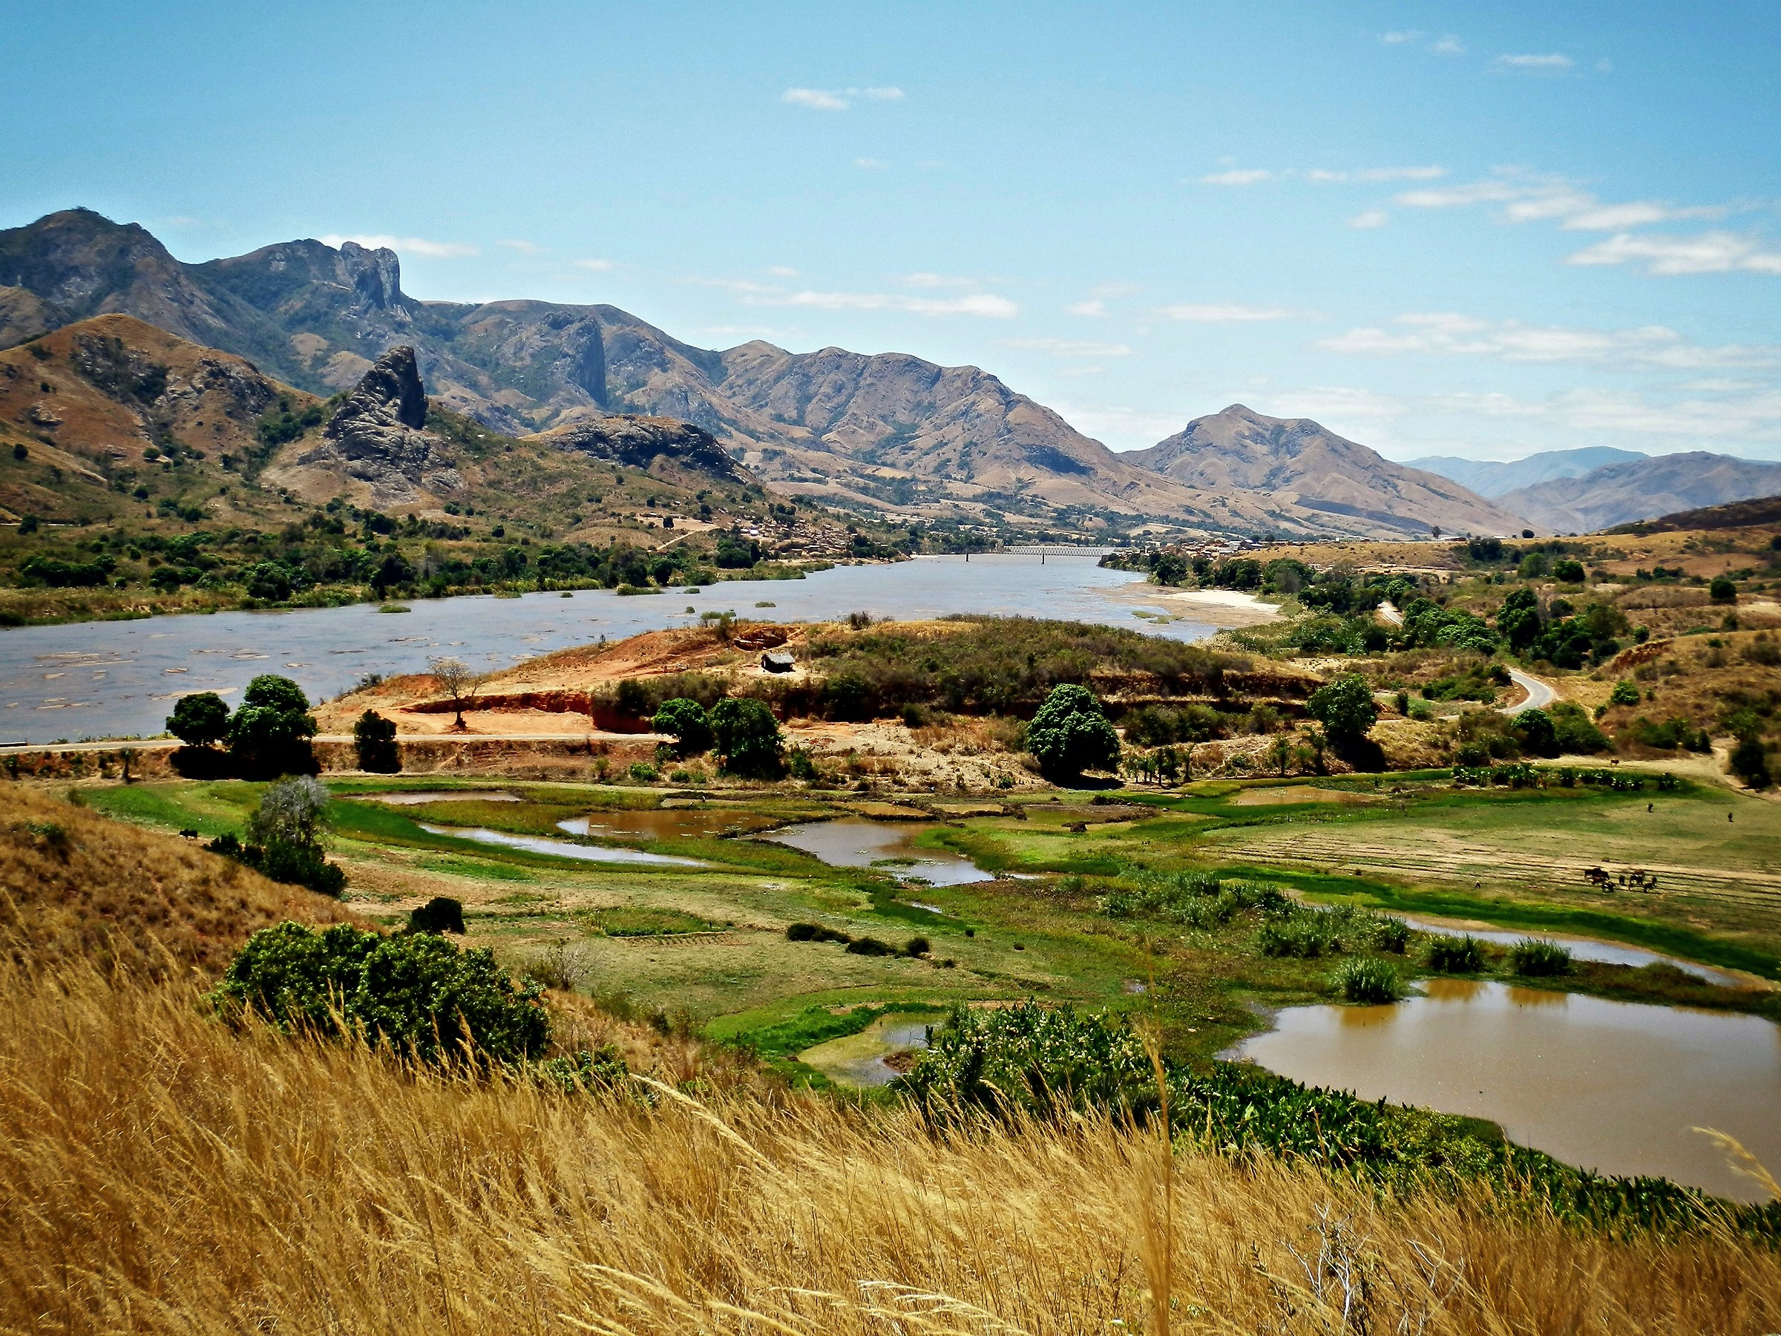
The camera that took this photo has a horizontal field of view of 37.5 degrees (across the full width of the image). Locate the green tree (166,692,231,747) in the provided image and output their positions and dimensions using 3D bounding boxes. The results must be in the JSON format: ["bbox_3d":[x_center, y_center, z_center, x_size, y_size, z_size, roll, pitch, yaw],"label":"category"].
[{"bbox_3d":[-104.100,7.850,395.000,9.430,8.210,9.430,0,4,0],"label":"green tree"}]

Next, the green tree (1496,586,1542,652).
[{"bbox_3d":[153.400,-11.880,640.000,11.200,15.630,11.200,0,4,0],"label":"green tree"}]

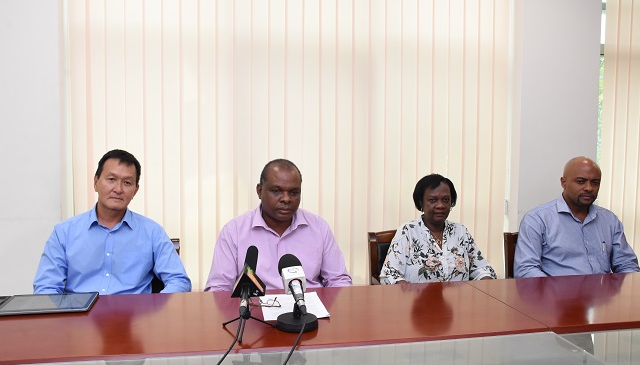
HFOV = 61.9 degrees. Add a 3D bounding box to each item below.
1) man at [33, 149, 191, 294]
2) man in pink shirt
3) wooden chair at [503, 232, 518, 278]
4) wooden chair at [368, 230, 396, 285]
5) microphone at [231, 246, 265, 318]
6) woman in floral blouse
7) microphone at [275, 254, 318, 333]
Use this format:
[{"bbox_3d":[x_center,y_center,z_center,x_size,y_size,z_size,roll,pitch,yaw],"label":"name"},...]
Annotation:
[{"bbox_3d":[-0.793,0.503,2.065,0.610,1.270,0.700,-1,4,-14],"label":"man"},{"bbox_3d":[-0.158,0.520,2.136,0.590,1.235,0.700,0,4,-7],"label":"man in pink shirt"},{"bbox_3d":[1.226,0.675,2.486,0.540,0.900,0.580,0,4,-10],"label":"wooden chair"},{"bbox_3d":[0.536,0.681,2.326,0.540,0.900,0.580,0,4,-10],"label":"wooden chair"},{"bbox_3d":[-0.219,0.295,1.641,0.095,0.185,0.190,0,4,0],"label":"microphone"},{"bbox_3d":[0.517,0.546,2.278,0.510,1.175,0.680,0,4,-5],"label":"woman in floral blouse"},{"bbox_3d":[-0.069,0.324,1.633,0.125,0.190,0.210,0,4,-12],"label":"microphone"}]

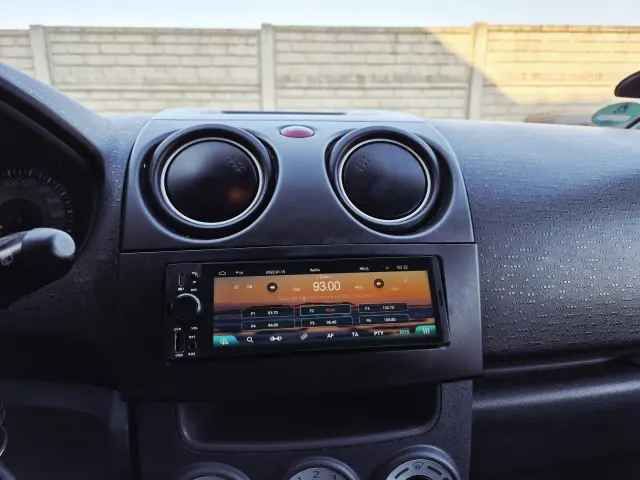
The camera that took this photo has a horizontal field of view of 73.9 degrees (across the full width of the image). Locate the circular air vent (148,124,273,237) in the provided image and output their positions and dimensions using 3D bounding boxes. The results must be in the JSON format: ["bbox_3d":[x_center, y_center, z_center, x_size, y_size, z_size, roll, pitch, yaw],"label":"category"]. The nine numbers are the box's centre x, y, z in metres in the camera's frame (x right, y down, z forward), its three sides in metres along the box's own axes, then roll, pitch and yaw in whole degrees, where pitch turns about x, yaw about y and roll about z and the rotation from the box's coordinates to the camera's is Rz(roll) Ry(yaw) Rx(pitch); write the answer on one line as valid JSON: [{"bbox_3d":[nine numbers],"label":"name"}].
[{"bbox_3d":[-0.082,-0.044,0.322,0.088,0.085,0.033,-2,-19,-8],"label":"circular air vent"}]

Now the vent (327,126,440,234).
[{"bbox_3d":[0.050,-0.047,0.340,0.086,0.085,0.033,-2,-18,-7],"label":"vent"}]

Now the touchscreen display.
[{"bbox_3d":[0.007,0.046,0.300,0.161,0.063,0.014,-1,-17,-7],"label":"touchscreen display"}]

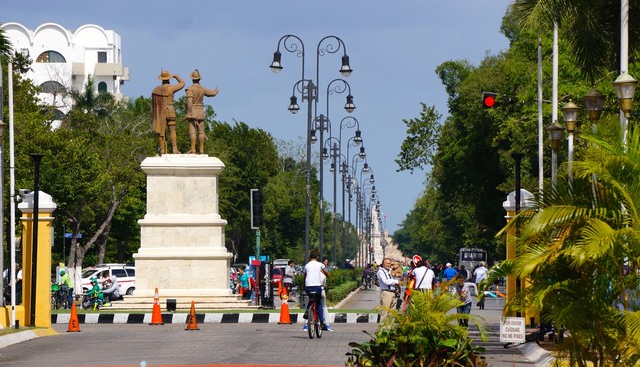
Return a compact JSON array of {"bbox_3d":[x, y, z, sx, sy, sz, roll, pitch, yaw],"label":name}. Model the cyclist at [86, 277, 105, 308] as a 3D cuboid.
[{"bbox_3d":[-7.191,3.518,178.000,0.850,1.180,0.500,0,-1,-26],"label":"cyclist"}]

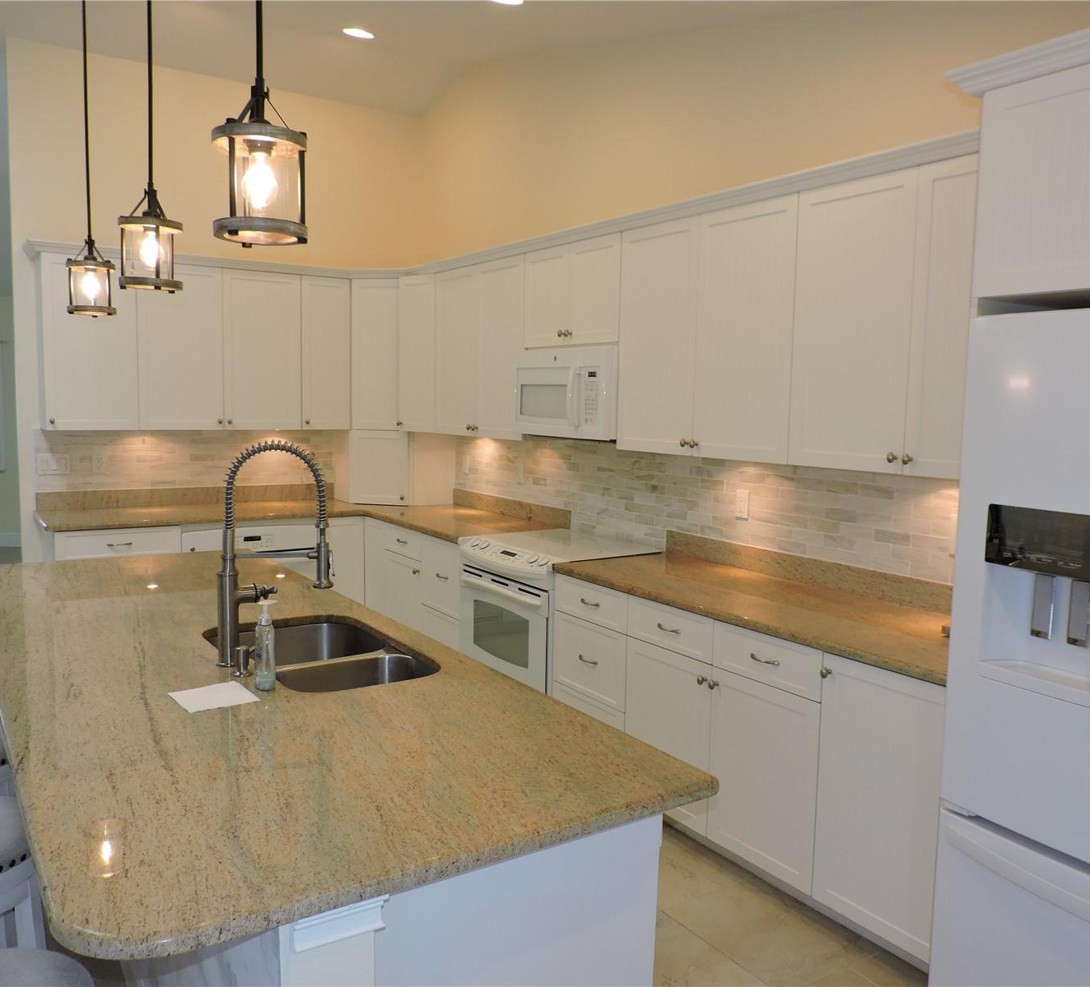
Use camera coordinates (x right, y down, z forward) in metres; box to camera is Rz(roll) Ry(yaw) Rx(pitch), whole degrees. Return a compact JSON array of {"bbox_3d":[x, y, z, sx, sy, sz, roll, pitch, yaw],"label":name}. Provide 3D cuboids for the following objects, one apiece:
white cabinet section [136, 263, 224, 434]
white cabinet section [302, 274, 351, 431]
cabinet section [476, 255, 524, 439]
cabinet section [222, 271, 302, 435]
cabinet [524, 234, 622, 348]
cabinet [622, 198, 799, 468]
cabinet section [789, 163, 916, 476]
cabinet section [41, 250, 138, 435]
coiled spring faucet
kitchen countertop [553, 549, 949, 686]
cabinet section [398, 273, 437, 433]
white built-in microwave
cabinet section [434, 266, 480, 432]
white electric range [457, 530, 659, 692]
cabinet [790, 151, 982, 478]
[{"bbox_3d":[-2.128,-0.830,5.262,0.453,0.922,0.320,-3,7,-34],"label":"white cabinet section"},{"bbox_3d":[-1.428,-0.868,5.735,0.320,0.922,0.320,-3,7,-34],"label":"white cabinet section"},{"bbox_3d":[-0.098,-0.751,4.822,0.320,0.922,0.450,-3,7,-34],"label":"cabinet section"},{"bbox_3d":[-1.751,-0.851,5.517,0.459,0.922,0.320,-3,7,-34],"label":"cabinet section"},{"bbox_3d":[0.242,-0.910,4.241,0.324,0.452,0.752,-3,7,-34],"label":"cabinet"},{"bbox_3d":[0.711,-0.603,3.566,0.324,0.910,0.942,-3,7,-34],"label":"cabinet"},{"bbox_3d":[1.113,-0.546,3.043,0.320,0.922,0.456,-3,7,-34],"label":"cabinet section"},{"bbox_3d":[-2.503,-0.810,5.009,0.451,0.922,0.320,-3,7,-34],"label":"cabinet section"},{"bbox_3d":[-0.664,0.144,2.247,0.280,0.548,0.060,-1,6,-24],"label":"coiled spring faucet"},{"bbox_3d":[0.800,0.379,3.207,0.649,0.035,1.787,-3,7,-34],"label":"kitchen countertop"},{"bbox_3d":[-0.604,-0.835,5.556,0.330,0.922,0.356,-3,7,-34],"label":"cabinet section"},{"bbox_3d":[0.200,-0.478,4.265,0.399,0.415,0.757,-3,7,-34],"label":"white built-in microwave"},{"bbox_3d":[-0.362,-0.795,5.210,0.320,0.922,0.492,-3,7,-34],"label":"cabinet section"},{"bbox_3d":[0.052,0.690,4.281,0.685,0.922,0.760,-3,7,-34],"label":"white electric range"},{"bbox_3d":[1.217,-0.517,2.819,0.324,0.910,0.871,-3,7,-34],"label":"cabinet"}]

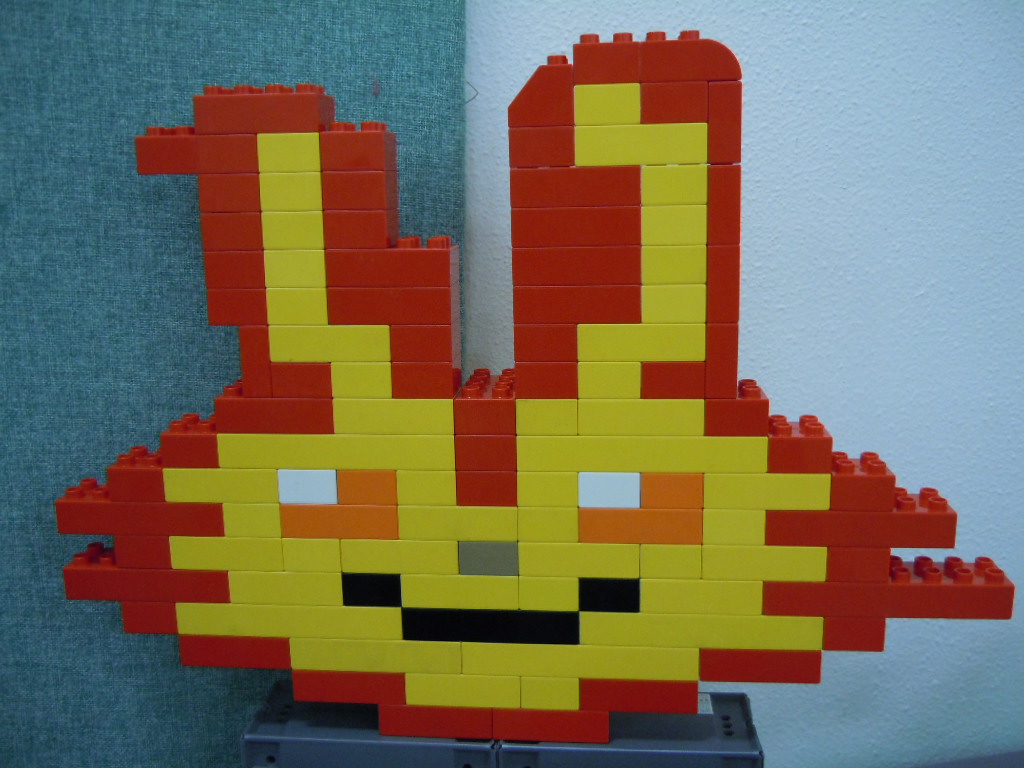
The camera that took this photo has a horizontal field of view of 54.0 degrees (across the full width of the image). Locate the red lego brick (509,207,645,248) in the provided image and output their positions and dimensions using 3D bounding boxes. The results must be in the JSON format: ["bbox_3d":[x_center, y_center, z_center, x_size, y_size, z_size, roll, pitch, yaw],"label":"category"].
[{"bbox_3d":[0.034,-0.082,0.514,0.064,0.021,0.032,0,11,5],"label":"red lego brick"}]

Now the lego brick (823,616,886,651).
[{"bbox_3d":[0.181,0.127,0.542,0.032,0.021,0.032,0,11,5],"label":"lego brick"}]

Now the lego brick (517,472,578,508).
[{"bbox_3d":[0.020,0.052,0.542,0.032,0.021,0.032,0,11,5],"label":"lego brick"}]

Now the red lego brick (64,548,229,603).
[{"bbox_3d":[-0.201,0.106,0.572,0.096,0.024,0.032,0,11,6],"label":"red lego brick"}]

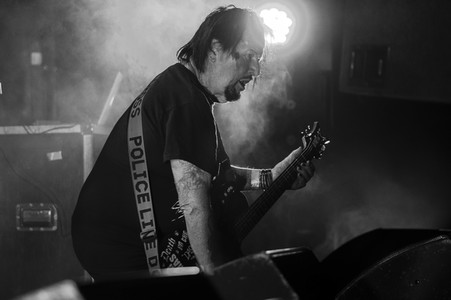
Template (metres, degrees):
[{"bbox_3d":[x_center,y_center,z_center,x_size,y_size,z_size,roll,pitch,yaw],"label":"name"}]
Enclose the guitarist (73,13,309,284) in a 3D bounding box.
[{"bbox_3d":[-0.100,0.340,4.920,0.720,1.540,0.620,1,-4,-10],"label":"guitarist"}]

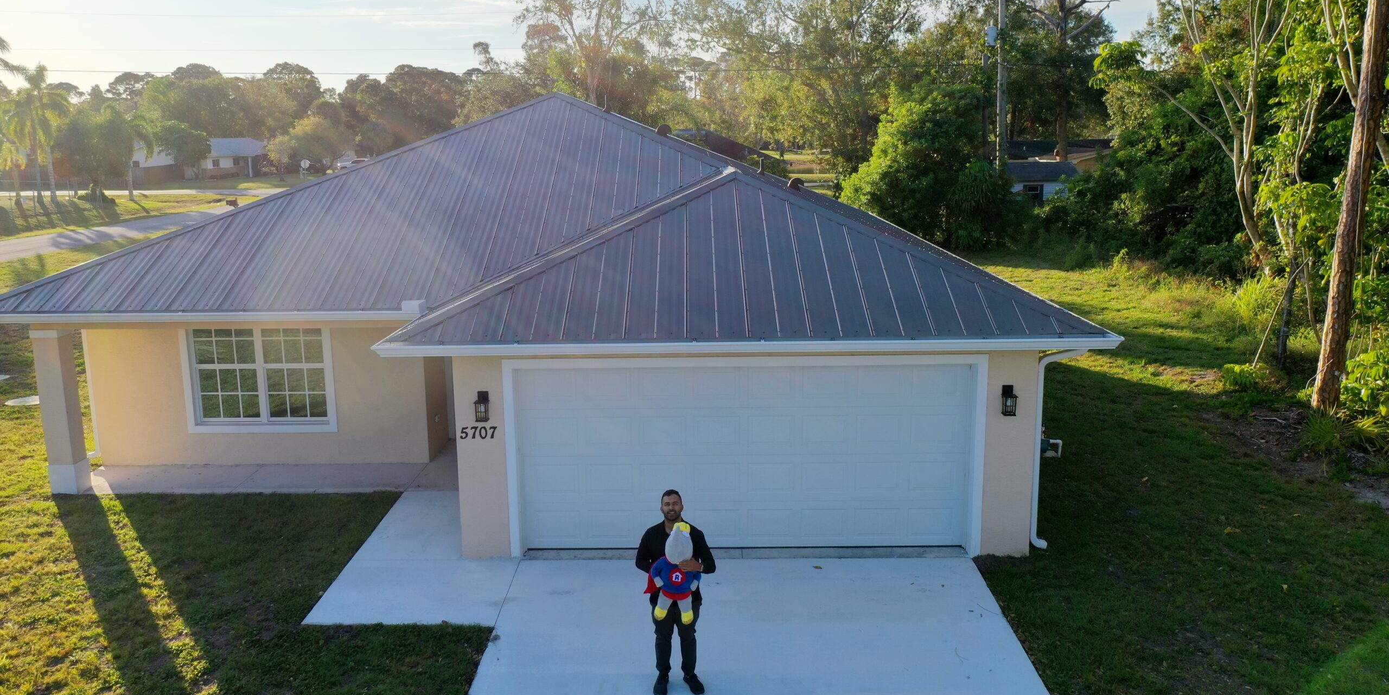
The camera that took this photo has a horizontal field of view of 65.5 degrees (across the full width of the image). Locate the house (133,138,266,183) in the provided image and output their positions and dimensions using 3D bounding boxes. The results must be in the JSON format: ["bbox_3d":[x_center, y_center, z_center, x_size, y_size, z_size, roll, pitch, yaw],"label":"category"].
[{"bbox_3d":[-55.750,-21.581,125.153,15.108,4.600,9.000,-1,11,1],"label":"house"}]

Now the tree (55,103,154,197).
[{"bbox_3d":[-46.507,-15.536,86.006,7.486,7.671,7.092,-1,11,1],"label":"tree"}]

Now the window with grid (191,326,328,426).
[{"bbox_3d":[-6.053,0.286,15.091,1.920,1.580,0.110,-1,11,1],"label":"window with grid"}]

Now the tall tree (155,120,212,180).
[{"bbox_3d":[-61.678,-23.600,130.151,6.900,7.100,6.300,-1,11,1],"label":"tall tree"}]

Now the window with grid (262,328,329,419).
[{"bbox_3d":[-5.442,0.301,14.548,0.950,1.530,0.120,-1,11,1],"label":"window with grid"}]

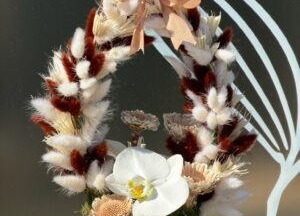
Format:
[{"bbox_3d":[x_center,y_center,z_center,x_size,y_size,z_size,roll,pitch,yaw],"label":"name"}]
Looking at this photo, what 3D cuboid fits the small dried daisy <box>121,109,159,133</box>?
[{"bbox_3d":[-0.012,0.015,1.360,0.046,0.019,0.046,12,9,0],"label":"small dried daisy"}]

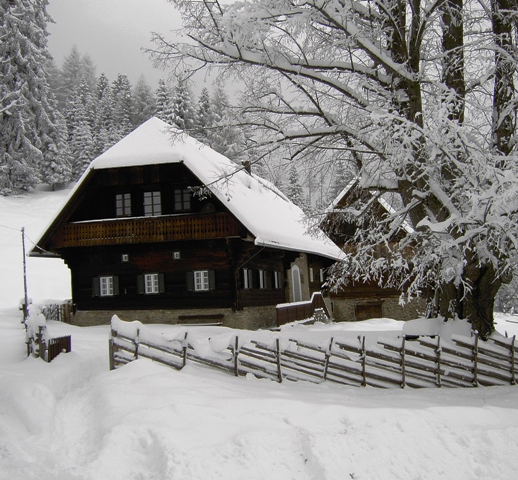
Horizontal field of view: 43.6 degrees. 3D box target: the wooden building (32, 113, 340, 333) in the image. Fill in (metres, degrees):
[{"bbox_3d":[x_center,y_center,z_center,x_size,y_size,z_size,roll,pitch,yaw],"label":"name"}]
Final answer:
[{"bbox_3d":[-2.816,-0.387,36.581,11.500,10.200,16.000,-4,-5,20],"label":"wooden building"}]

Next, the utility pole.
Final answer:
[{"bbox_3d":[-9.984,1.473,27.684,0.130,4.097,0.130,-5,-5,0],"label":"utility pole"}]

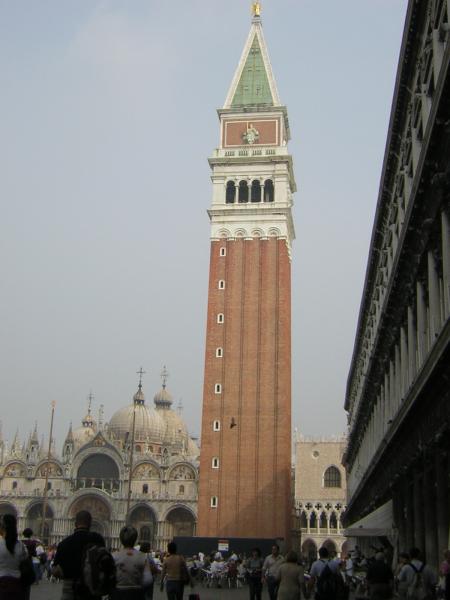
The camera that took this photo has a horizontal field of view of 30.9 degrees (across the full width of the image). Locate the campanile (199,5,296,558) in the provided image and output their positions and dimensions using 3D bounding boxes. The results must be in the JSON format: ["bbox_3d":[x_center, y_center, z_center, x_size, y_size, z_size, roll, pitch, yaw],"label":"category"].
[{"bbox_3d":[4.615,-7.739,135.921,13.600,98.200,13.600,-1,-17,8],"label":"campanile"}]

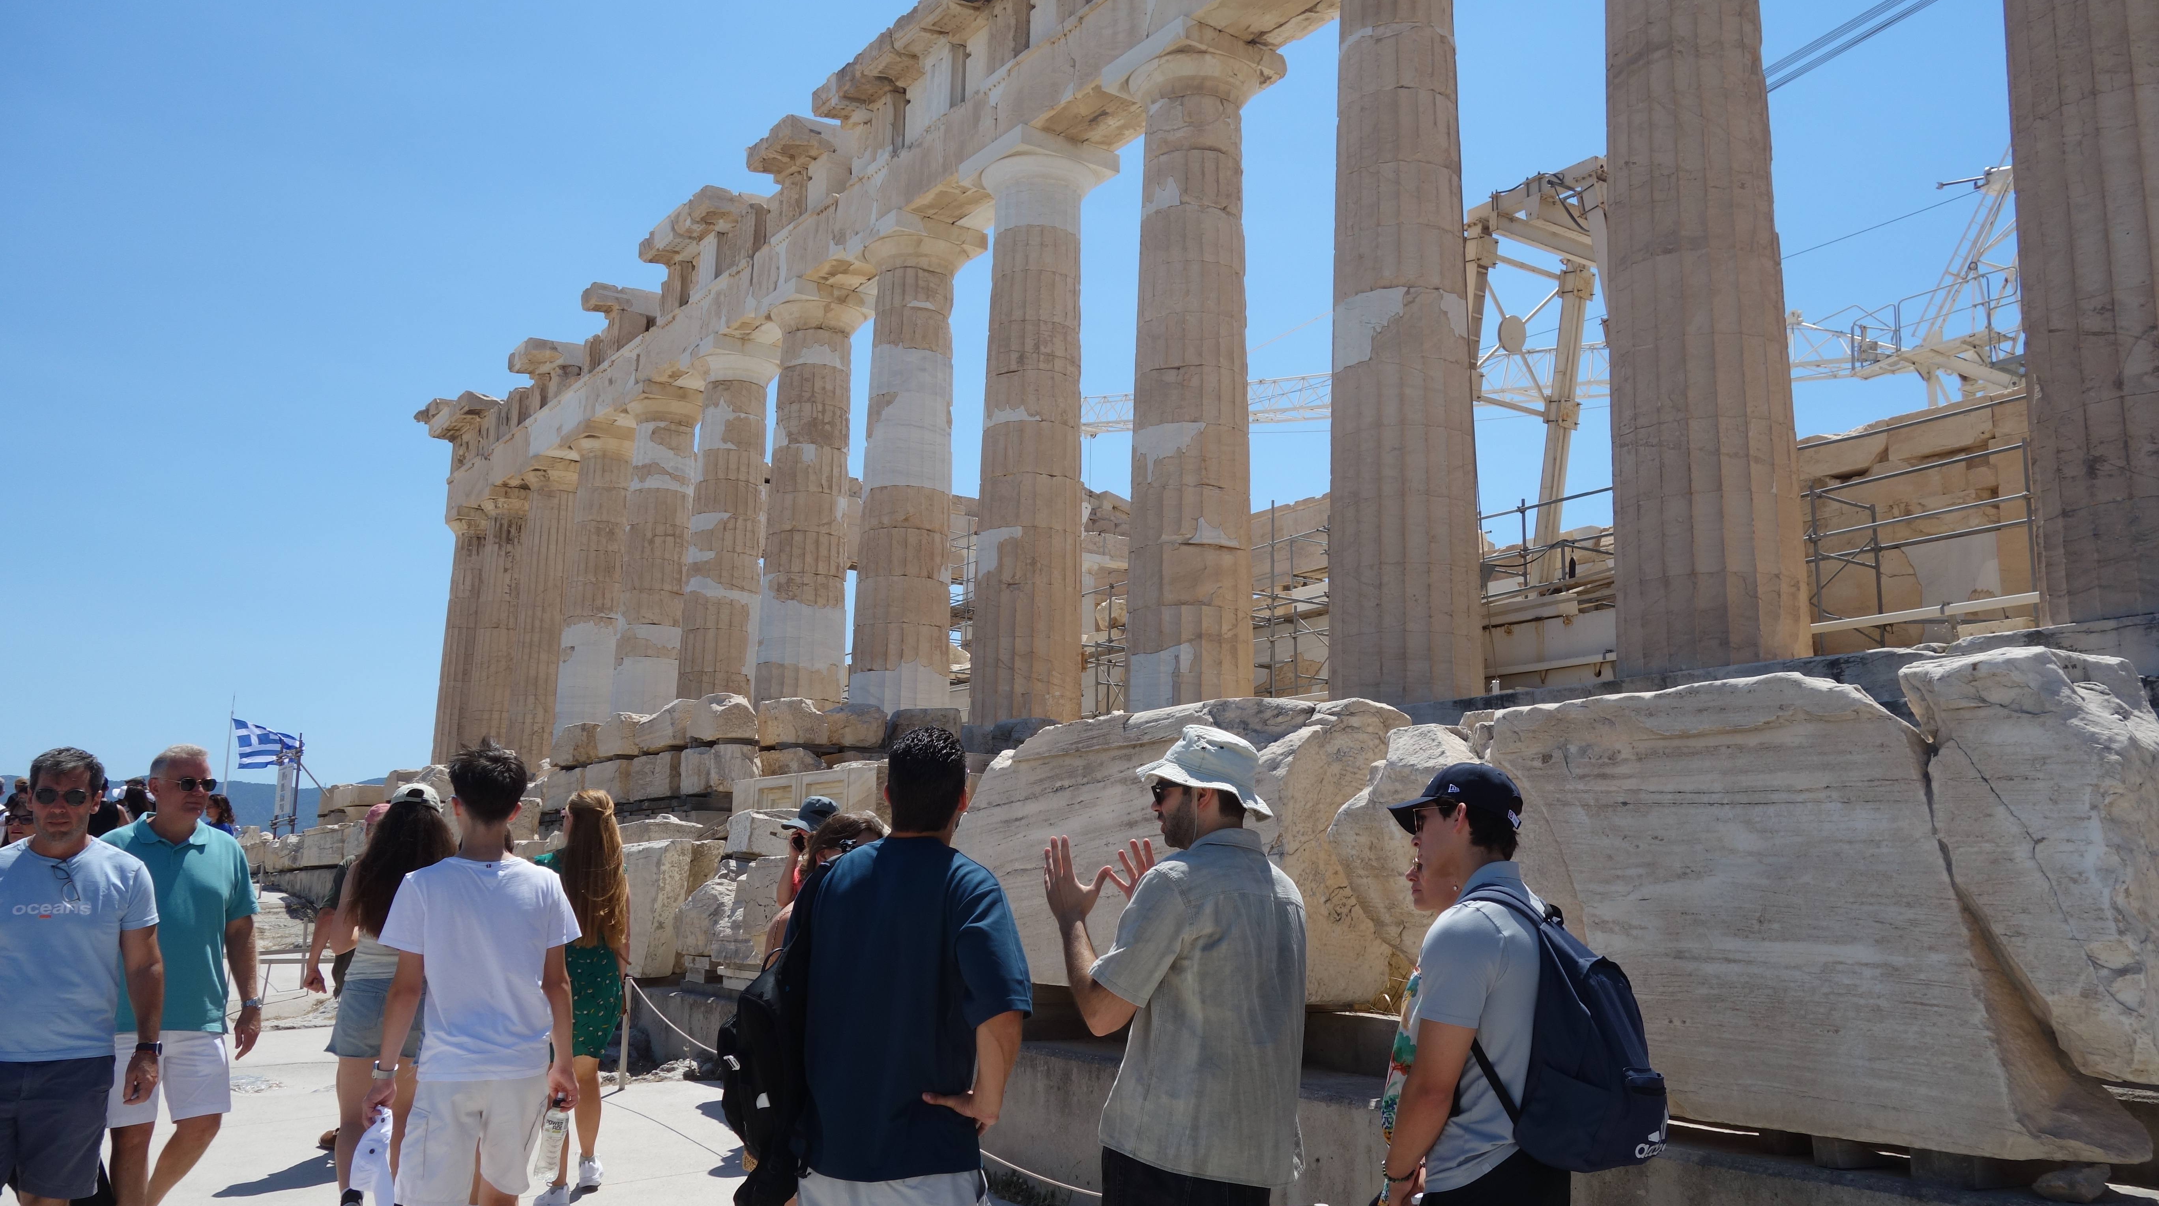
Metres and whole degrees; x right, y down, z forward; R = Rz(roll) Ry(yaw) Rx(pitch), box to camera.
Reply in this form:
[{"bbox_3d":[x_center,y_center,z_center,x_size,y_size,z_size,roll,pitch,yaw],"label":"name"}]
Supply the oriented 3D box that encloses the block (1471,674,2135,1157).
[{"bbox_3d":[2.288,0.953,5.394,0.650,1.380,1.920,8,-12,-34],"label":"block"}]

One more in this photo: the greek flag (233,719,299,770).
[{"bbox_3d":[-55.620,9.697,114.875,4.600,3.400,0.900,5,-11,-25],"label":"greek flag"}]

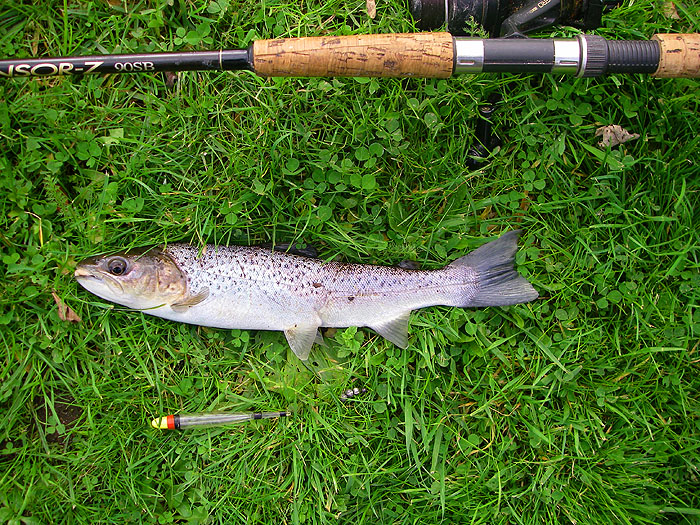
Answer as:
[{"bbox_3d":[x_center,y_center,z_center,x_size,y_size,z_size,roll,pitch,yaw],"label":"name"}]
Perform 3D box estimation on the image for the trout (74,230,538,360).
[{"bbox_3d":[-0.031,0.024,0.546,0.329,0.038,0.092,0,82,0],"label":"trout"}]

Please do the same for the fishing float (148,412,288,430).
[{"bbox_3d":[-0.090,0.110,0.541,0.098,0.010,0.010,-4,82,-1],"label":"fishing float"}]

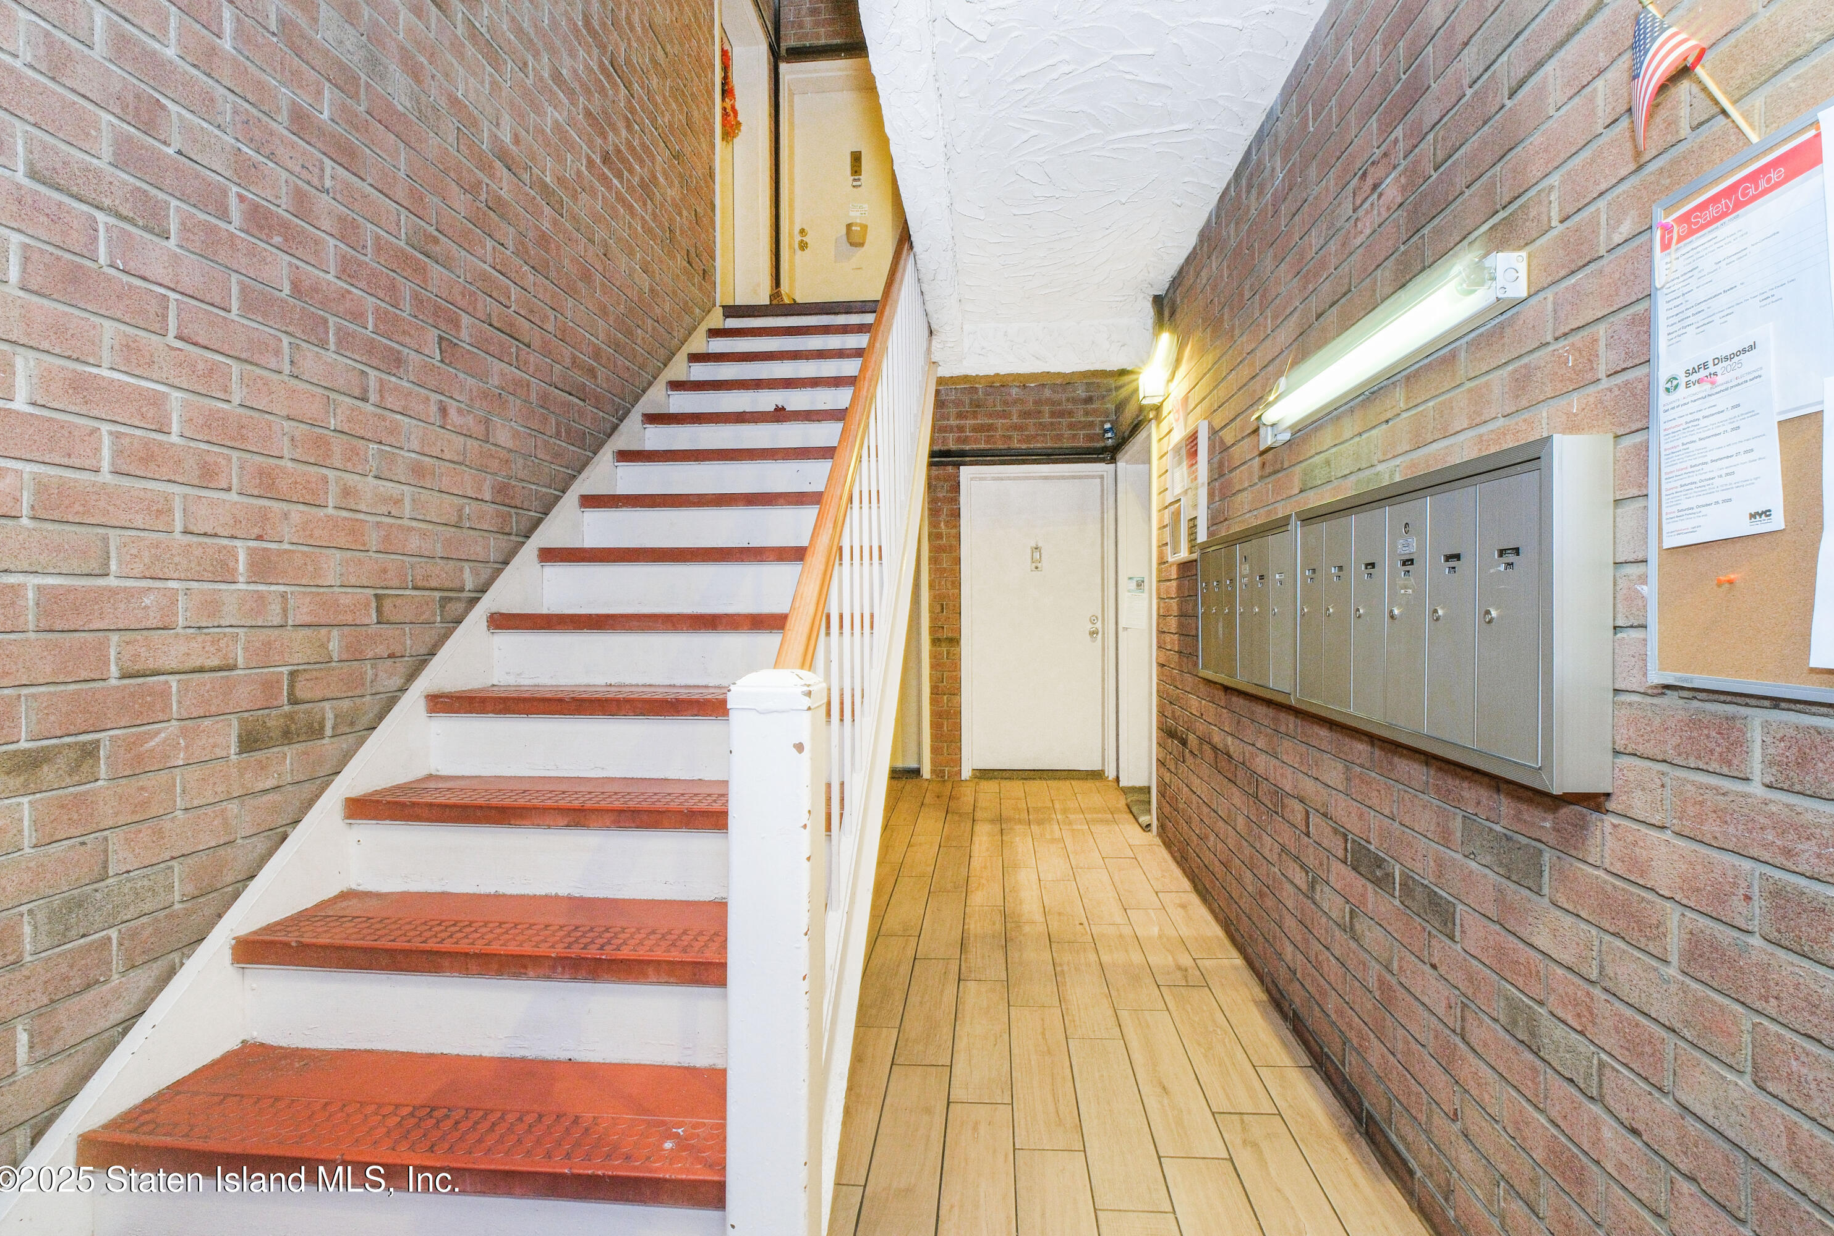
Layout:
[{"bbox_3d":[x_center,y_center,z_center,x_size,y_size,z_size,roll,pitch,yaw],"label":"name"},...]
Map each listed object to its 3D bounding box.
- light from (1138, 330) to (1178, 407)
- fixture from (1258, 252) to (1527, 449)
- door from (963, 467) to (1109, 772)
[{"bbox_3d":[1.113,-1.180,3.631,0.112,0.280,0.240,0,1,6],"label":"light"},{"bbox_3d":[0.934,-0.511,1.653,0.094,0.084,0.940,0,1,6],"label":"fixture"},{"bbox_3d":[0.804,0.013,5.202,0.960,2.045,0.090,0,1,6],"label":"door"}]

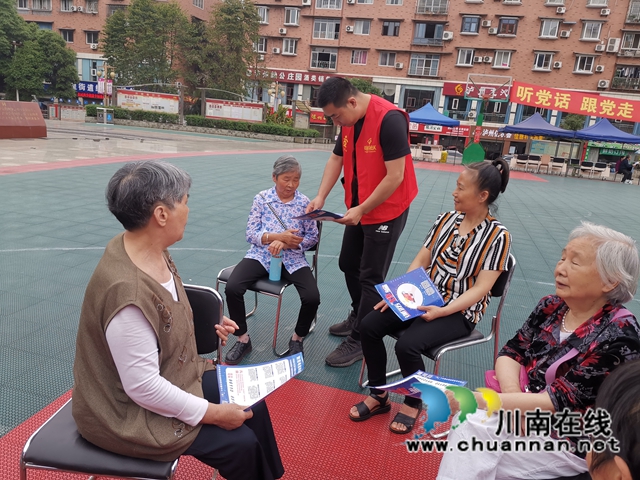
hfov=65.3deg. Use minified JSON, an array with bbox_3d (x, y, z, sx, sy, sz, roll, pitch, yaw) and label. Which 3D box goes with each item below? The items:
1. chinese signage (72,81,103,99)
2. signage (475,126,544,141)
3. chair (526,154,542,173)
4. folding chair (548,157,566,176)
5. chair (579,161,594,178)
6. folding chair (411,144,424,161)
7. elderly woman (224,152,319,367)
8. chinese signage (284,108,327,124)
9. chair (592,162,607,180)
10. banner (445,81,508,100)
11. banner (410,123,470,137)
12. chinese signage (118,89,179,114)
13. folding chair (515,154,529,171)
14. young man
[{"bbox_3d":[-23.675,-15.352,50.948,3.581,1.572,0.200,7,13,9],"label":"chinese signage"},{"bbox_3d":[18.117,-10.199,48.132,6.846,1.072,0.200,7,13,9],"label":"signage"},{"bbox_3d":[10.211,-3.654,23.745,0.510,0.820,0.550,8,14,10],"label":"chair"},{"bbox_3d":[10.999,-3.431,23.138,0.510,0.820,0.550,8,14,10],"label":"folding chair"},{"bbox_3d":[12.325,-3.216,23.000,0.480,0.840,0.520,10,14,23],"label":"chair"},{"bbox_3d":[4.754,-4.316,24.298,0.510,0.820,0.550,8,14,10],"label":"folding chair"},{"bbox_3d":[-0.293,0.087,3.192,0.580,1.220,0.740,7,13,11],"label":"elderly woman"},{"bbox_3d":[-1.429,-12.649,51.139,4.496,1.238,0.200,7,13,9],"label":"chinese signage"},{"bbox_3d":[12.811,-3.119,22.800,0.480,0.840,0.520,10,14,23],"label":"chair"},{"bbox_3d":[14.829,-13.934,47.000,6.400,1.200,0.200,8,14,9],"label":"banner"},{"bbox_3d":[11.583,-10.922,49.157,6.278,1.095,0.200,7,13,9],"label":"banner"},{"bbox_3d":[-10.337,-8.275,30.000,3.750,1.200,0.120,6,13,1],"label":"chinese signage"},{"bbox_3d":[9.664,-3.751,23.929,0.510,0.820,0.550,8,14,10],"label":"folding chair"},{"bbox_3d":[0.264,-0.093,3.121,0.600,1.690,0.550,-4,15,-34],"label":"young man"}]

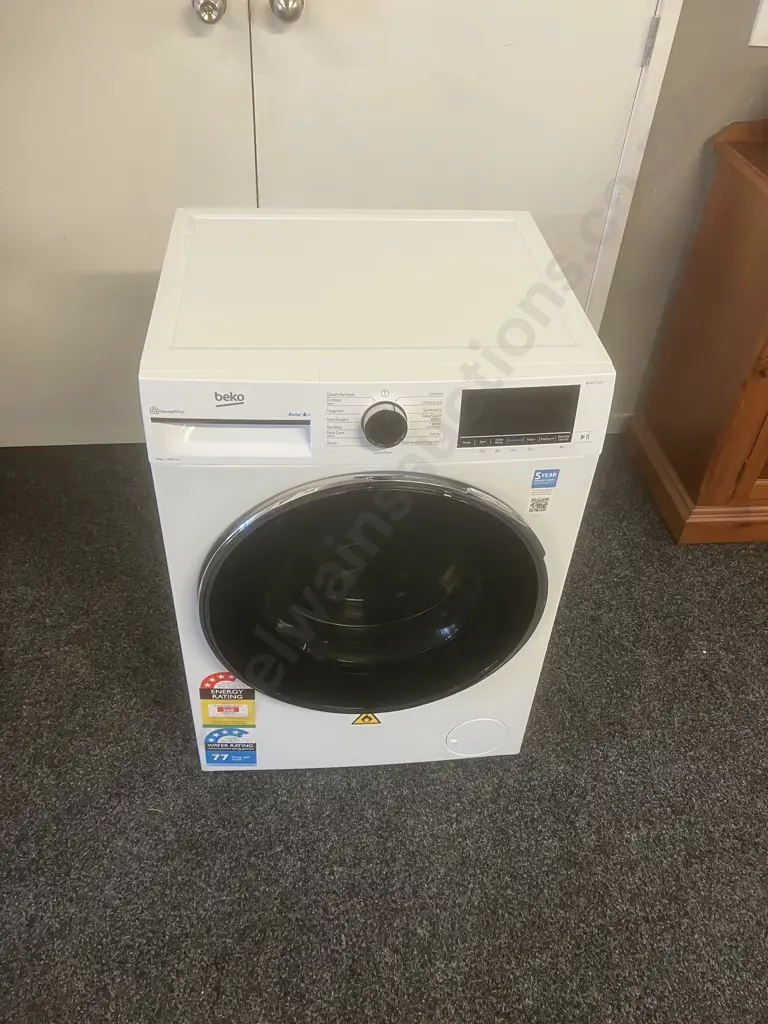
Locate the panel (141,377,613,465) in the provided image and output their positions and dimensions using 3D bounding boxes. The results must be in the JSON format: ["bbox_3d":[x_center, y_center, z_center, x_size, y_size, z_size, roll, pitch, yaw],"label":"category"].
[{"bbox_3d":[0.000,-0.117,1.065,0.597,0.123,0.040,-1,41,-6],"label":"panel"}]

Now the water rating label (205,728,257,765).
[{"bbox_3d":[-0.272,0.420,1.478,0.090,0.117,0.003,1,40,-8],"label":"water rating label"}]

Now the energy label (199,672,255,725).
[{"bbox_3d":[-0.267,0.324,1.408,0.094,0.157,0.005,-1,41,-6],"label":"energy label"}]

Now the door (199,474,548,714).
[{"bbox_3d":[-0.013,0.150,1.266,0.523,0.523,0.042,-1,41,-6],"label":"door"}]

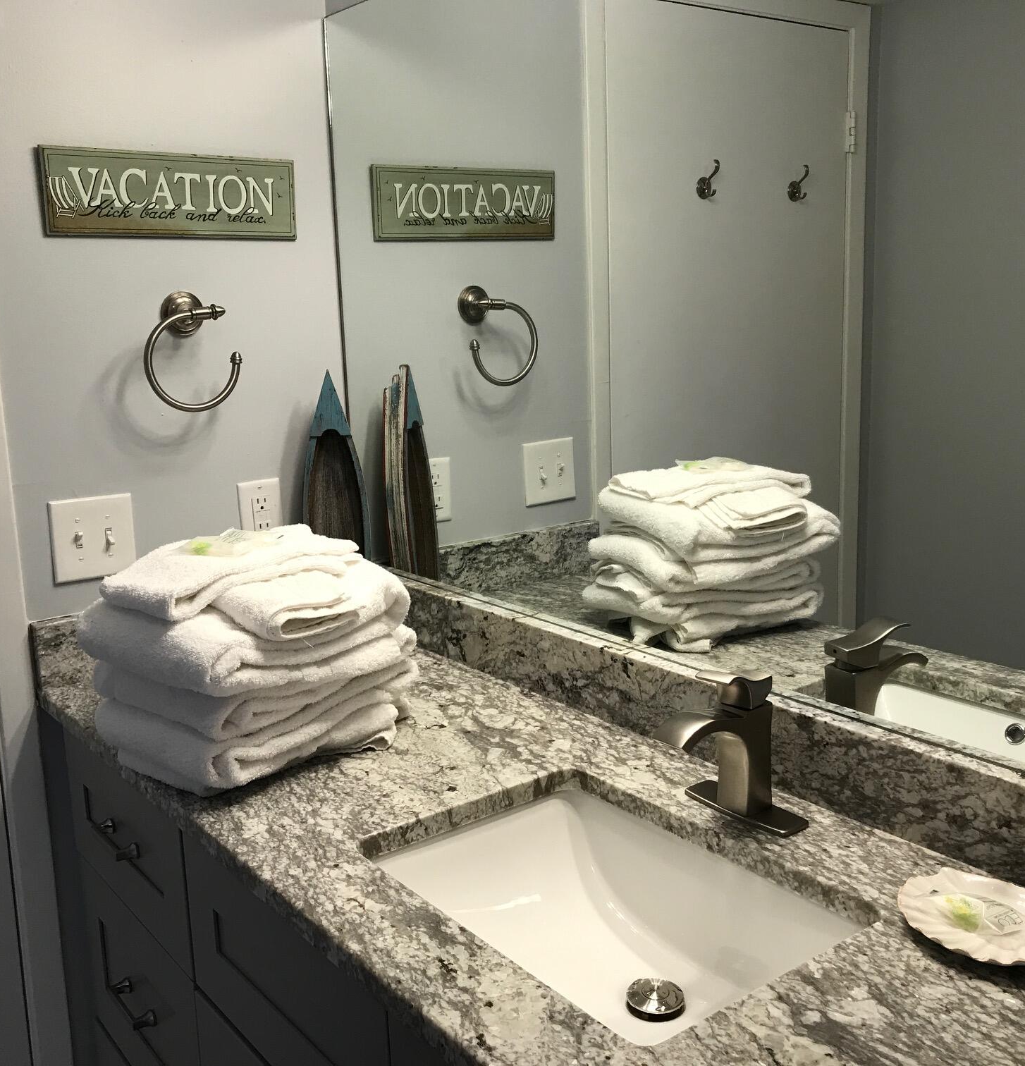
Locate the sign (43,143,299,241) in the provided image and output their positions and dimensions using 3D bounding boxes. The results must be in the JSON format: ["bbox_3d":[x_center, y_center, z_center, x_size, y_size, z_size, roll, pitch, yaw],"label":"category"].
[{"bbox_3d":[-0.516,-0.517,1.768,0.398,0.125,0.013,-10,14,-36],"label":"sign"}]

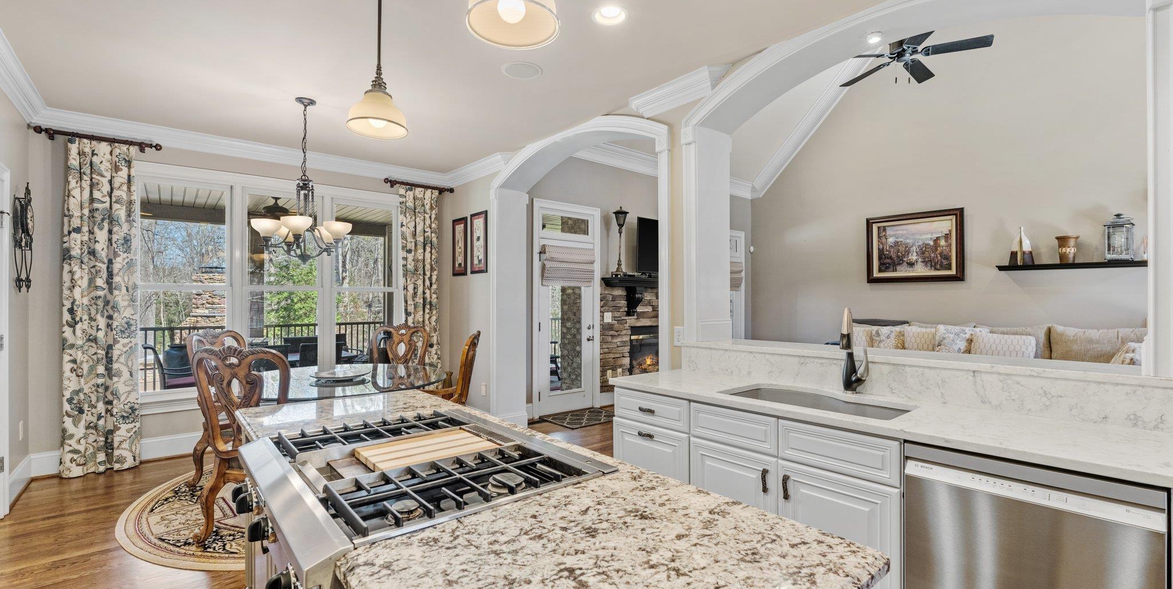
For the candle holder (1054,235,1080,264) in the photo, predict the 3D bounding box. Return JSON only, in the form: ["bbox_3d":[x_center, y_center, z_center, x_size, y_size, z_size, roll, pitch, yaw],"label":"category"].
[{"bbox_3d":[5.274,-0.497,5.705,0.190,0.320,0.190,0,-1,-40],"label":"candle holder"}]

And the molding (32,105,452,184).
[{"bbox_3d":[-2.798,-1.296,4.868,3.325,0.130,0.105,0,-1,-40],"label":"molding"}]

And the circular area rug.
[{"bbox_3d":[-1.758,1.377,3.873,2.600,0.012,2.600,0,0,0],"label":"circular area rug"}]

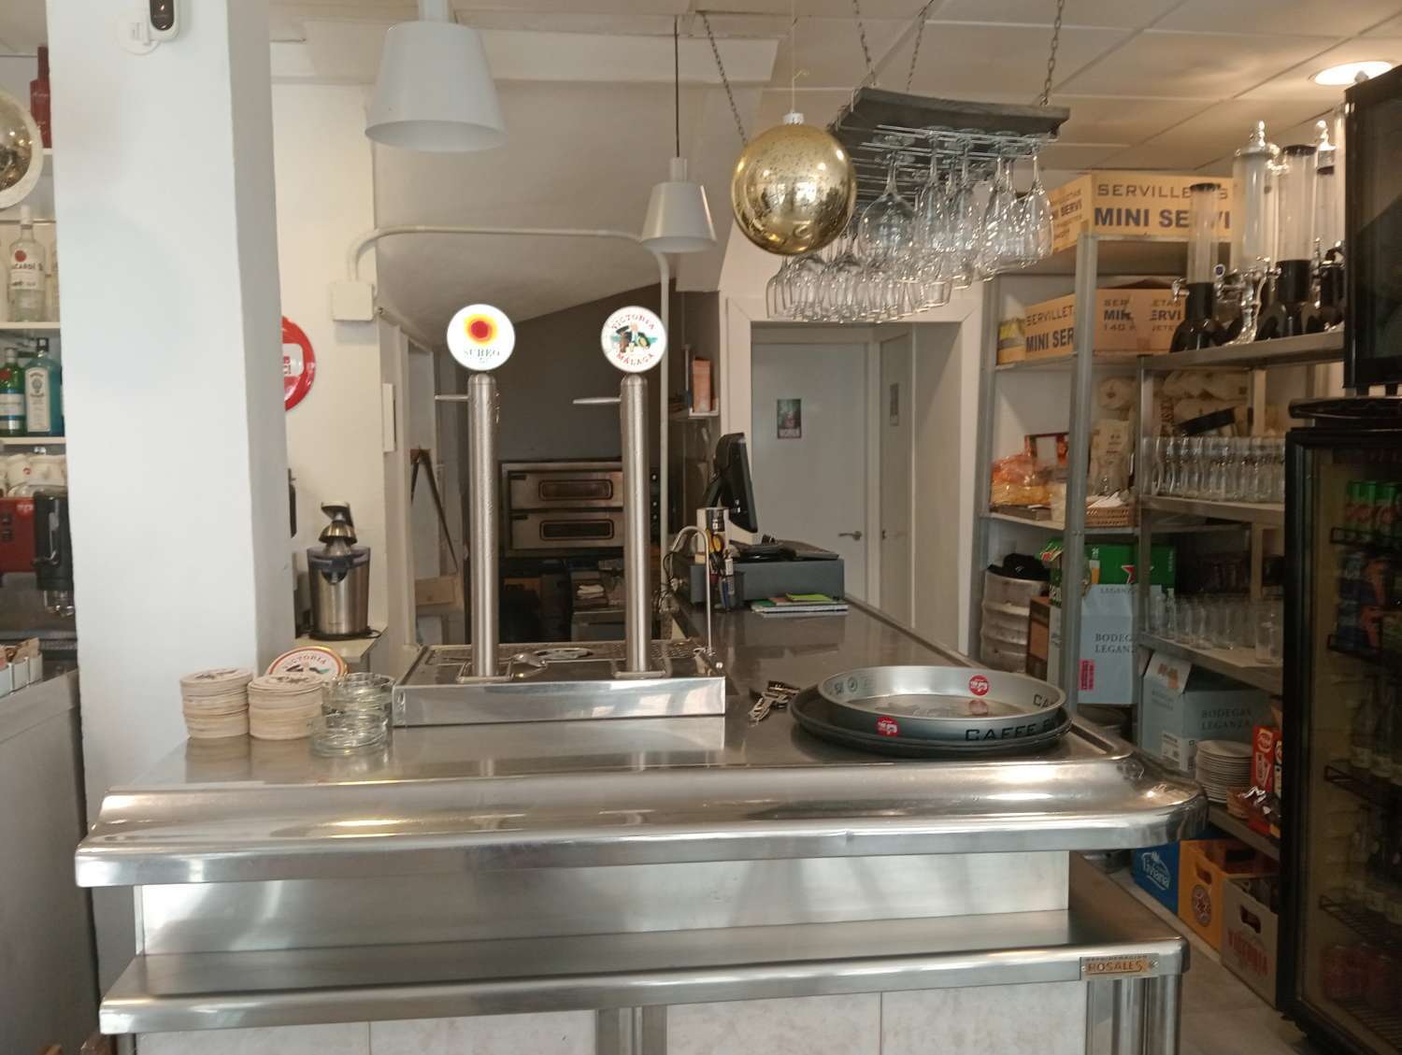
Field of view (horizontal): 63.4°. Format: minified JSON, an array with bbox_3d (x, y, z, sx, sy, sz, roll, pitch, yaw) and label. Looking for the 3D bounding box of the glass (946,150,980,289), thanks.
[{"bbox_3d":[0.438,-0.542,1.882,0.061,0.212,0.061,2,5,-7],"label":"glass"}]

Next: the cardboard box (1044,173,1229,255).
[{"bbox_3d":[1.460,-1.043,3.856,0.500,0.220,0.350,-1,5,-11],"label":"cardboard box"}]

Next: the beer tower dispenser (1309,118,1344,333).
[{"bbox_3d":[1.736,-0.815,3.175,0.200,0.630,0.160,-4,6,-33],"label":"beer tower dispenser"}]

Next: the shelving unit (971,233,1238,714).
[{"bbox_3d":[1.469,0.097,4.210,0.590,2.160,0.940,-1,5,-5],"label":"shelving unit"}]

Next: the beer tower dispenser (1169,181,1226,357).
[{"bbox_3d":[1.732,-0.896,3.920,0.210,0.595,0.205,-1,4,-7],"label":"beer tower dispenser"}]

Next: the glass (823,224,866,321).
[{"bbox_3d":[0.344,-0.605,2.674,0.092,0.221,0.092,2,5,-7],"label":"glass"}]

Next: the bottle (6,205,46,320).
[{"bbox_3d":[-1.745,-0.681,2.936,0.083,0.293,0.083,-1,5,-5],"label":"bottle"}]

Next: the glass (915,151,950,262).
[{"bbox_3d":[0.383,-0.547,1.876,0.061,0.206,0.061,2,5,-7],"label":"glass"}]

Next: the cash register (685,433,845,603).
[{"bbox_3d":[0.140,-0.043,3.141,0.415,0.430,0.410,-1,5,-10],"label":"cash register"}]

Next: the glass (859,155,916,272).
[{"bbox_3d":[0.332,-0.565,1.986,0.101,0.215,0.101,2,5,-7],"label":"glass"}]

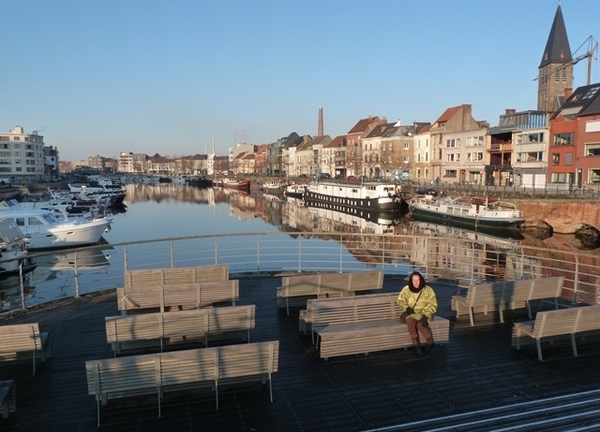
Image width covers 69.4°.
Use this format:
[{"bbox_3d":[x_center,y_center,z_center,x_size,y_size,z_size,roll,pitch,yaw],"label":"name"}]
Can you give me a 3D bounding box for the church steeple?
[{"bbox_3d":[75.400,-36.363,128.851,6.800,51.379,6.800,0,6,2],"label":"church steeple"}]

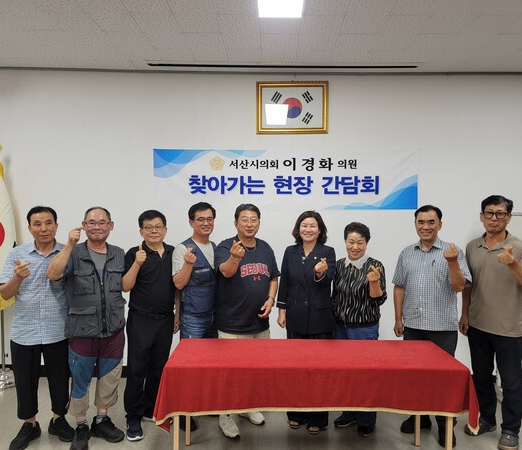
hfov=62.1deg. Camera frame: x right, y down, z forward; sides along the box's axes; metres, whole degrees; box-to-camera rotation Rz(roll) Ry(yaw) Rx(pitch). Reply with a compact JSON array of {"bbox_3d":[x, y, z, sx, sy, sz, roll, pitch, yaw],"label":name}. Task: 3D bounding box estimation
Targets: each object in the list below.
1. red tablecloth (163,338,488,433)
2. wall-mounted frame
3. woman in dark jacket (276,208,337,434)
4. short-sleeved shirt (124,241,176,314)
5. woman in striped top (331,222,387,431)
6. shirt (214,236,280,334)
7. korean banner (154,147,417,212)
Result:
[{"bbox_3d":[0.336,1.014,2.798,1.858,0.364,0.636,1,1,0],"label":"red tablecloth"},{"bbox_3d":[0.293,-1.112,4.101,0.687,0.505,0.040,1,1,1],"label":"wall-mounted frame"},{"bbox_3d":[0.339,0.716,3.232,0.465,1.656,0.384,1,1,5],"label":"woman in dark jacket"},{"bbox_3d":[-0.812,0.382,3.212,0.444,0.586,0.293,0,2,-17],"label":"short-sleeved shirt"},{"bbox_3d":[0.735,0.765,3.232,0.444,1.571,0.384,1,1,9],"label":"woman in striped top"},{"bbox_3d":[-0.108,0.451,3.232,0.485,0.717,0.333,0,1,-10],"label":"shirt"},{"bbox_3d":[0.235,-0.431,4.151,2.520,0.585,0.030,1,1,1],"label":"korean banner"}]

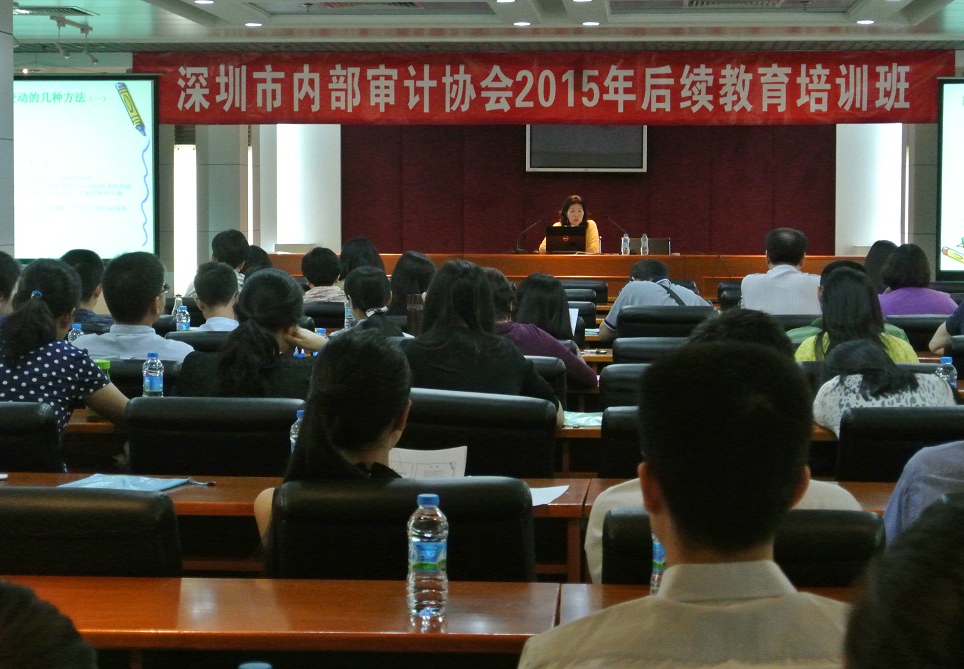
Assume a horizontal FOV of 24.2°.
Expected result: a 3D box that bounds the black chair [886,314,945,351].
[{"bbox_3d":[1.894,0.355,10.129,0.530,0.920,0.580,0,4,4],"label":"black chair"}]

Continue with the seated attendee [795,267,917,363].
[{"bbox_3d":[1.209,0.373,7.449,0.460,1.220,0.740,0,4,4],"label":"seated attendee"}]

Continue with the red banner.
[{"bbox_3d":[0.484,-2.058,18.800,6.870,0.610,0.040,0,3,4],"label":"red banner"}]

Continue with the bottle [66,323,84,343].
[{"bbox_3d":[-1.475,0.077,8.200,0.064,0.216,0.064,0,4,4],"label":"bottle"}]

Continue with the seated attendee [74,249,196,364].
[{"bbox_3d":[-1.026,0.326,7.175,0.500,1.220,0.780,0,3,4],"label":"seated attendee"}]

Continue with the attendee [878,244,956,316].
[{"bbox_3d":[1.838,0.180,9.948,0.470,1.200,0.760,0,3,4],"label":"attendee"}]

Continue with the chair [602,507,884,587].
[{"bbox_3d":[0.445,0.689,3.963,0.500,0.880,0.600,0,3,4],"label":"chair"}]

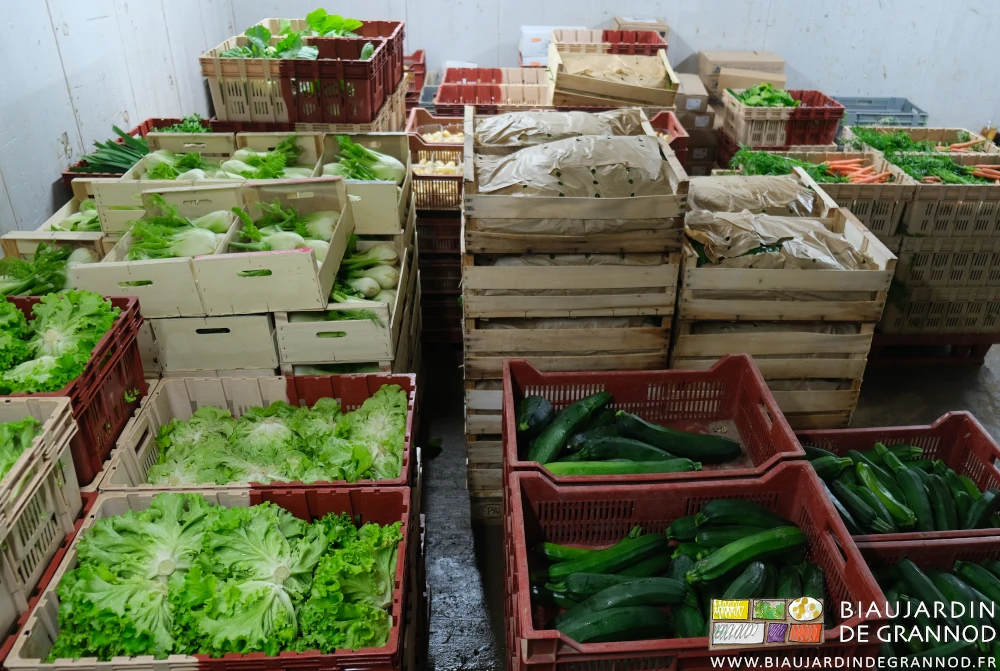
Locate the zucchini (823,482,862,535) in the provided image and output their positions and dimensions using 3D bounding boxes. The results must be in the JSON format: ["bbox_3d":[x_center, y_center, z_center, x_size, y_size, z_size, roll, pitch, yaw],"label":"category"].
[{"bbox_3d":[0.821,0.418,1.808,0.043,0.043,0.178,-6,32,-11],"label":"zucchini"}]

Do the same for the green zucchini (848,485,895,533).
[{"bbox_3d":[0.887,0.416,1.808,0.043,0.043,0.165,-9,32,-15],"label":"green zucchini"}]

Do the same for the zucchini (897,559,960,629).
[{"bbox_3d":[0.900,0.549,1.579,0.047,0.047,0.180,-5,32,-10],"label":"zucchini"}]

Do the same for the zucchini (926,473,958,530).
[{"bbox_3d":[1.063,0.407,1.804,0.046,0.046,0.220,10,31,16],"label":"zucchini"}]

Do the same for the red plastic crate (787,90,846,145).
[{"bbox_3d":[1.820,-1.321,4.552,0.330,0.220,0.400,0,31,-2],"label":"red plastic crate"}]

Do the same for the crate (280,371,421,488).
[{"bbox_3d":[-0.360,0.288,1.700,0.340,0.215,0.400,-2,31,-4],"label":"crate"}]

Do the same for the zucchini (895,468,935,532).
[{"bbox_3d":[1.003,0.402,1.815,0.053,0.053,0.238,7,31,13],"label":"zucchini"}]

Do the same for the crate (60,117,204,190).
[{"bbox_3d":[-1.421,-0.733,3.296,0.570,0.220,0.770,1,31,1],"label":"crate"}]

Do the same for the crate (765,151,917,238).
[{"bbox_3d":[1.389,-0.604,3.273,0.600,0.240,0.400,0,30,0],"label":"crate"}]

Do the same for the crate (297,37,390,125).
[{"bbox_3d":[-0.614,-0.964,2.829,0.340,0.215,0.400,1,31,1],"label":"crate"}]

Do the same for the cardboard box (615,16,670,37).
[{"bbox_3d":[0.917,-1.940,4.882,0.310,0.180,0.270,2,30,3],"label":"cardboard box"}]

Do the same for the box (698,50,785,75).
[{"bbox_3d":[1.602,-1.804,4.999,0.480,0.095,0.290,1,30,1],"label":"box"}]

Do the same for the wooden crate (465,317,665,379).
[{"bbox_3d":[0.192,-0.063,2.383,0.600,0.215,0.400,-1,30,-1],"label":"wooden crate"}]

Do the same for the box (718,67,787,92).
[{"bbox_3d":[1.600,-1.611,4.793,0.420,0.120,0.150,8,31,13],"label":"box"}]

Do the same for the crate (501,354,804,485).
[{"bbox_3d":[0.312,0.245,1.738,0.600,0.210,0.400,0,31,-2],"label":"crate"}]

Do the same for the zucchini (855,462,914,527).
[{"bbox_3d":[0.943,0.382,1.838,0.042,0.042,0.208,-5,30,-9],"label":"zucchini"}]

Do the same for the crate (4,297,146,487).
[{"bbox_3d":[-1.096,0.125,1.578,0.600,0.240,0.400,-2,30,-3],"label":"crate"}]

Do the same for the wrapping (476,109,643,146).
[{"bbox_3d":[0.188,-0.680,2.521,0.550,0.085,0.340,0,31,-1],"label":"wrapping"}]

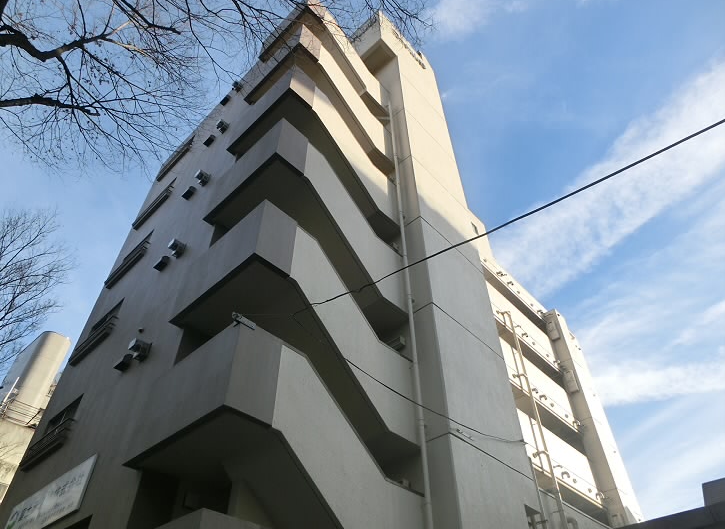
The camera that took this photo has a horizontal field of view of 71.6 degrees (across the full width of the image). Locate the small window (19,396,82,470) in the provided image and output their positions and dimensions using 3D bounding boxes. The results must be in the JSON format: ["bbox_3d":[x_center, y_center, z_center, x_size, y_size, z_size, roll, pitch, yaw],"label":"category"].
[{"bbox_3d":[-7.107,3.866,11.597,1.931,1.236,0.270,-33,-53,29],"label":"small window"}]

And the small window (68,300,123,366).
[{"bbox_3d":[-7.119,1.818,13.605,1.931,1.236,0.270,-33,-53,29],"label":"small window"}]

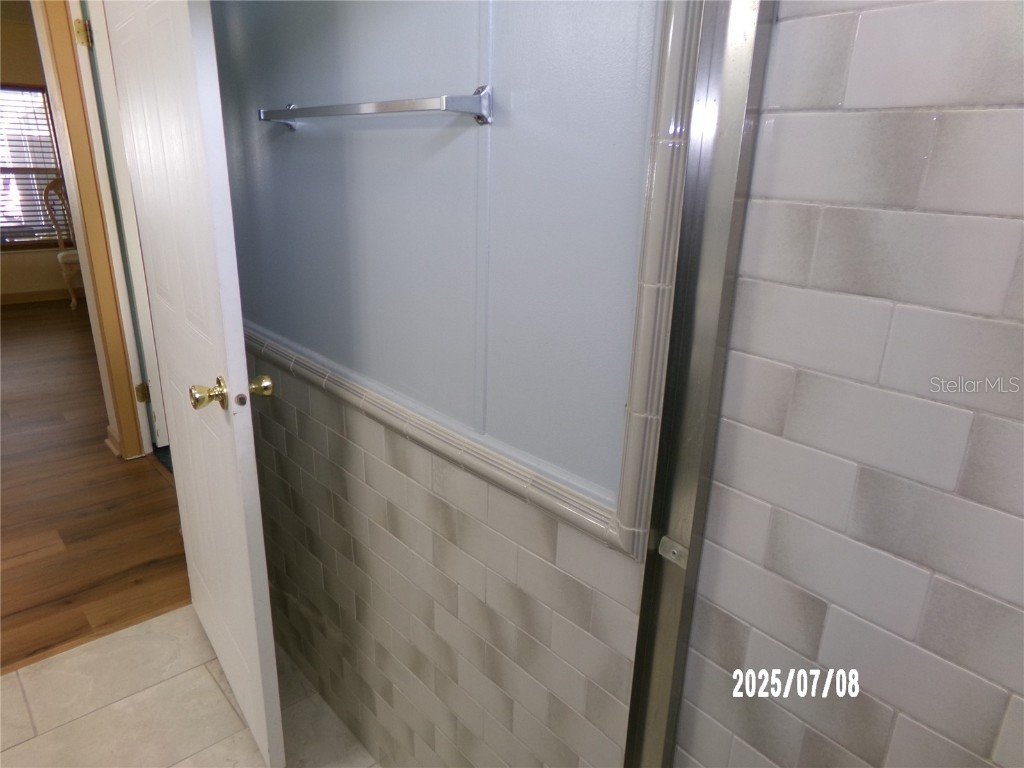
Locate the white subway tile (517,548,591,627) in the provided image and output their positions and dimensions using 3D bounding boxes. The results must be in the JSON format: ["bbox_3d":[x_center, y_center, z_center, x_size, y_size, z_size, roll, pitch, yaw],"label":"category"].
[{"bbox_3d":[0.064,0.307,1.072,0.009,0.076,0.153,-15,24,-39],"label":"white subway tile"}]

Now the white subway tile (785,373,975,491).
[{"bbox_3d":[0.332,0.038,0.653,0.009,0.076,0.152,-15,25,-40],"label":"white subway tile"}]

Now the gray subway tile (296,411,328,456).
[{"bbox_3d":[-0.454,0.112,1.626,0.009,0.076,0.153,-15,24,-39],"label":"gray subway tile"}]

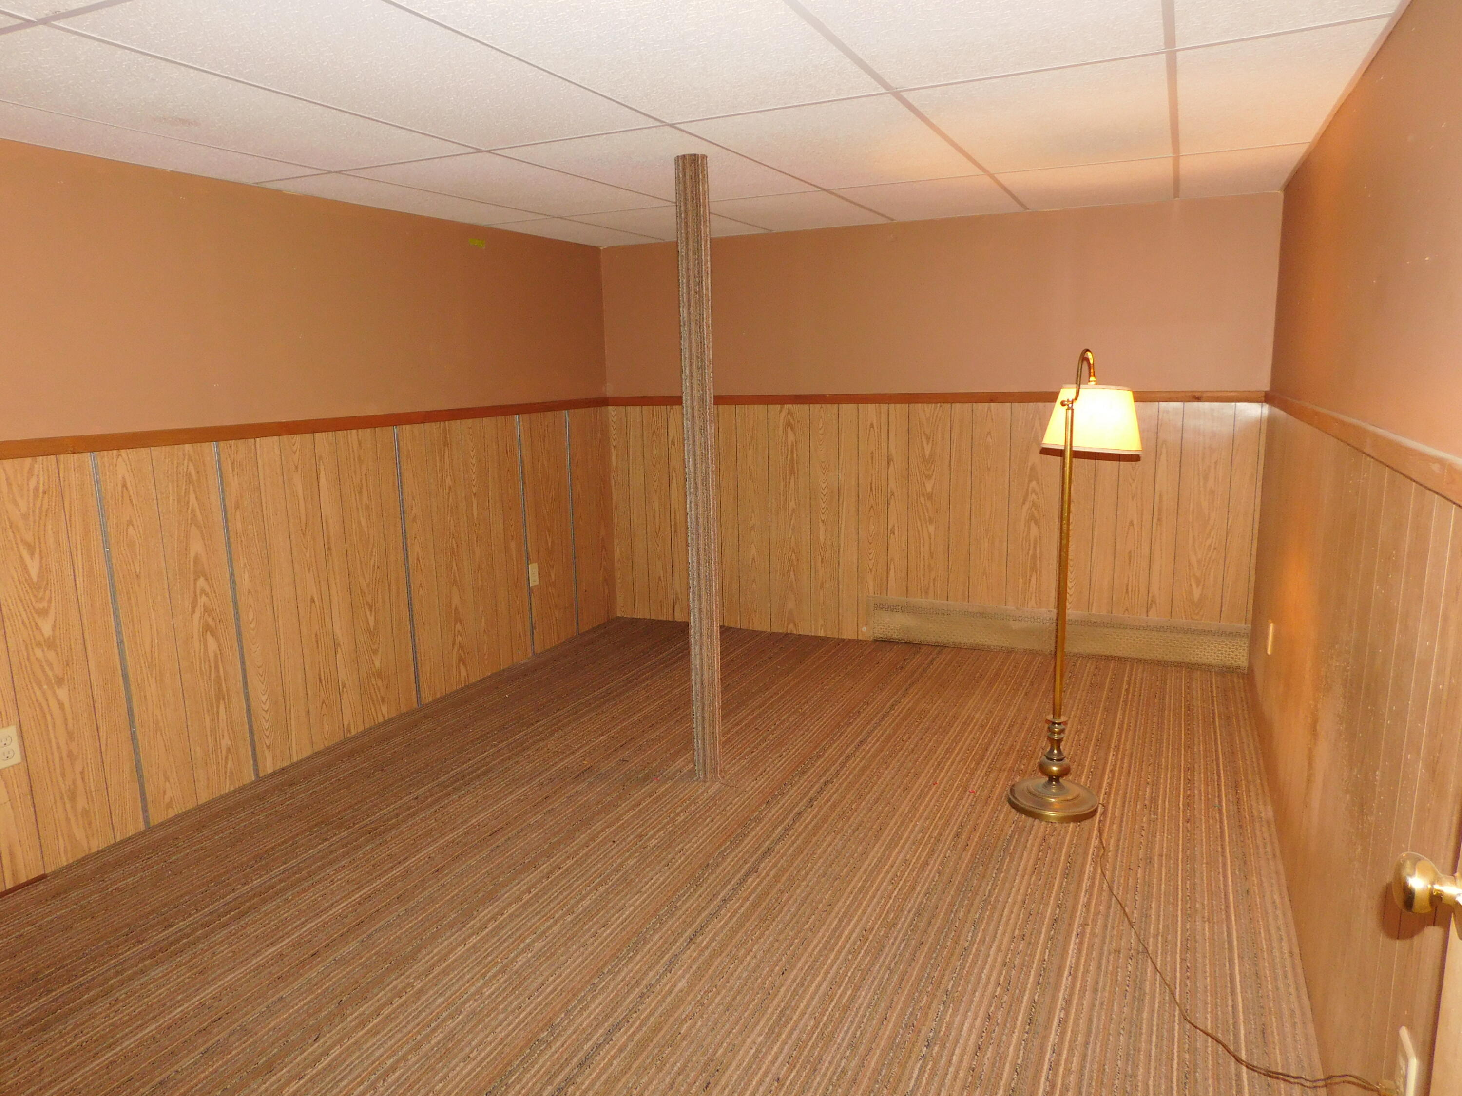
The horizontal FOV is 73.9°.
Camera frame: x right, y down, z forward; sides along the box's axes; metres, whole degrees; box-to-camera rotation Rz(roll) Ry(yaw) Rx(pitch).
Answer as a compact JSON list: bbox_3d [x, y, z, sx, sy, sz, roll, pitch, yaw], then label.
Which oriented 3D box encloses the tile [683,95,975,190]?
[{"bbox_3d":[0.367,-1.231,2.993,0.610,0.020,1.219,4,12,25],"label":"tile"}]

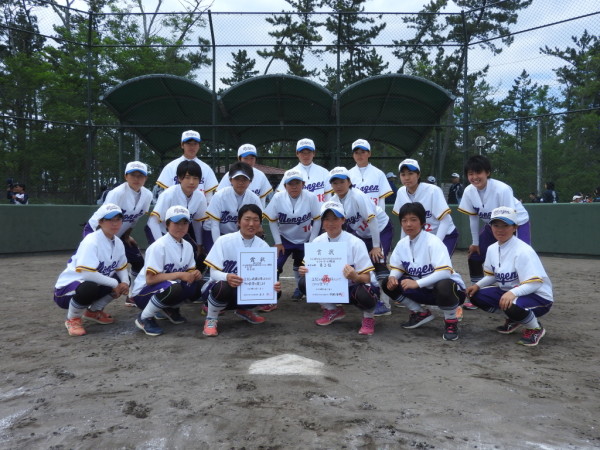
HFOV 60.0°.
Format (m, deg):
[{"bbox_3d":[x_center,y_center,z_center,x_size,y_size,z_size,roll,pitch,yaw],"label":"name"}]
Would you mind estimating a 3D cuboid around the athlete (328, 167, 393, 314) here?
[{"bbox_3d":[0.538,0.151,4.628,0.510,1.300,0.660,1,2,36],"label":"athlete"}]

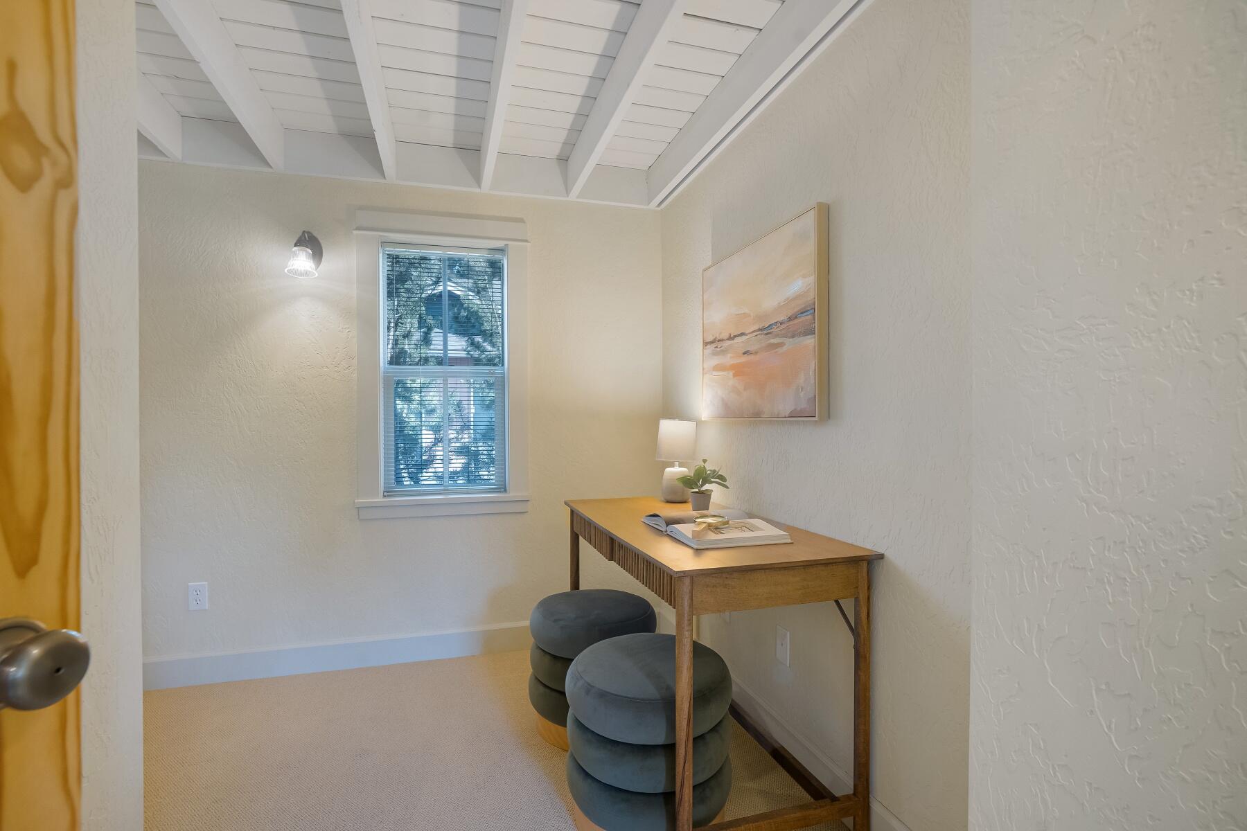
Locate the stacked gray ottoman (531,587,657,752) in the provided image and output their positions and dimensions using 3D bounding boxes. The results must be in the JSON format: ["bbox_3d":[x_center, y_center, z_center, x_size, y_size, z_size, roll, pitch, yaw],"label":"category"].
[{"bbox_3d":[-0.110,0.919,2.058,0.465,0.432,0.465,0,0,-14],"label":"stacked gray ottoman"}]

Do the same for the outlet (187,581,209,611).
[{"bbox_3d":[-1.777,0.757,2.314,0.070,0.115,0.008,0,0,-14],"label":"outlet"}]

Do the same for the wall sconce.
[{"bbox_3d":[-1.351,-0.700,2.335,0.135,0.215,0.166,0,0,-14],"label":"wall sconce"}]

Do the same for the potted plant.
[{"bbox_3d":[0.286,0.250,2.005,0.174,0.180,0.174,0,0,0],"label":"potted plant"}]

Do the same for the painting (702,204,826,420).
[{"bbox_3d":[0.455,-0.286,1.922,0.042,0.611,0.748,0,0,-17],"label":"painting"}]

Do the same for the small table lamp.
[{"bbox_3d":[0.210,0.179,2.199,0.164,0.321,0.164,0,0,0],"label":"small table lamp"}]

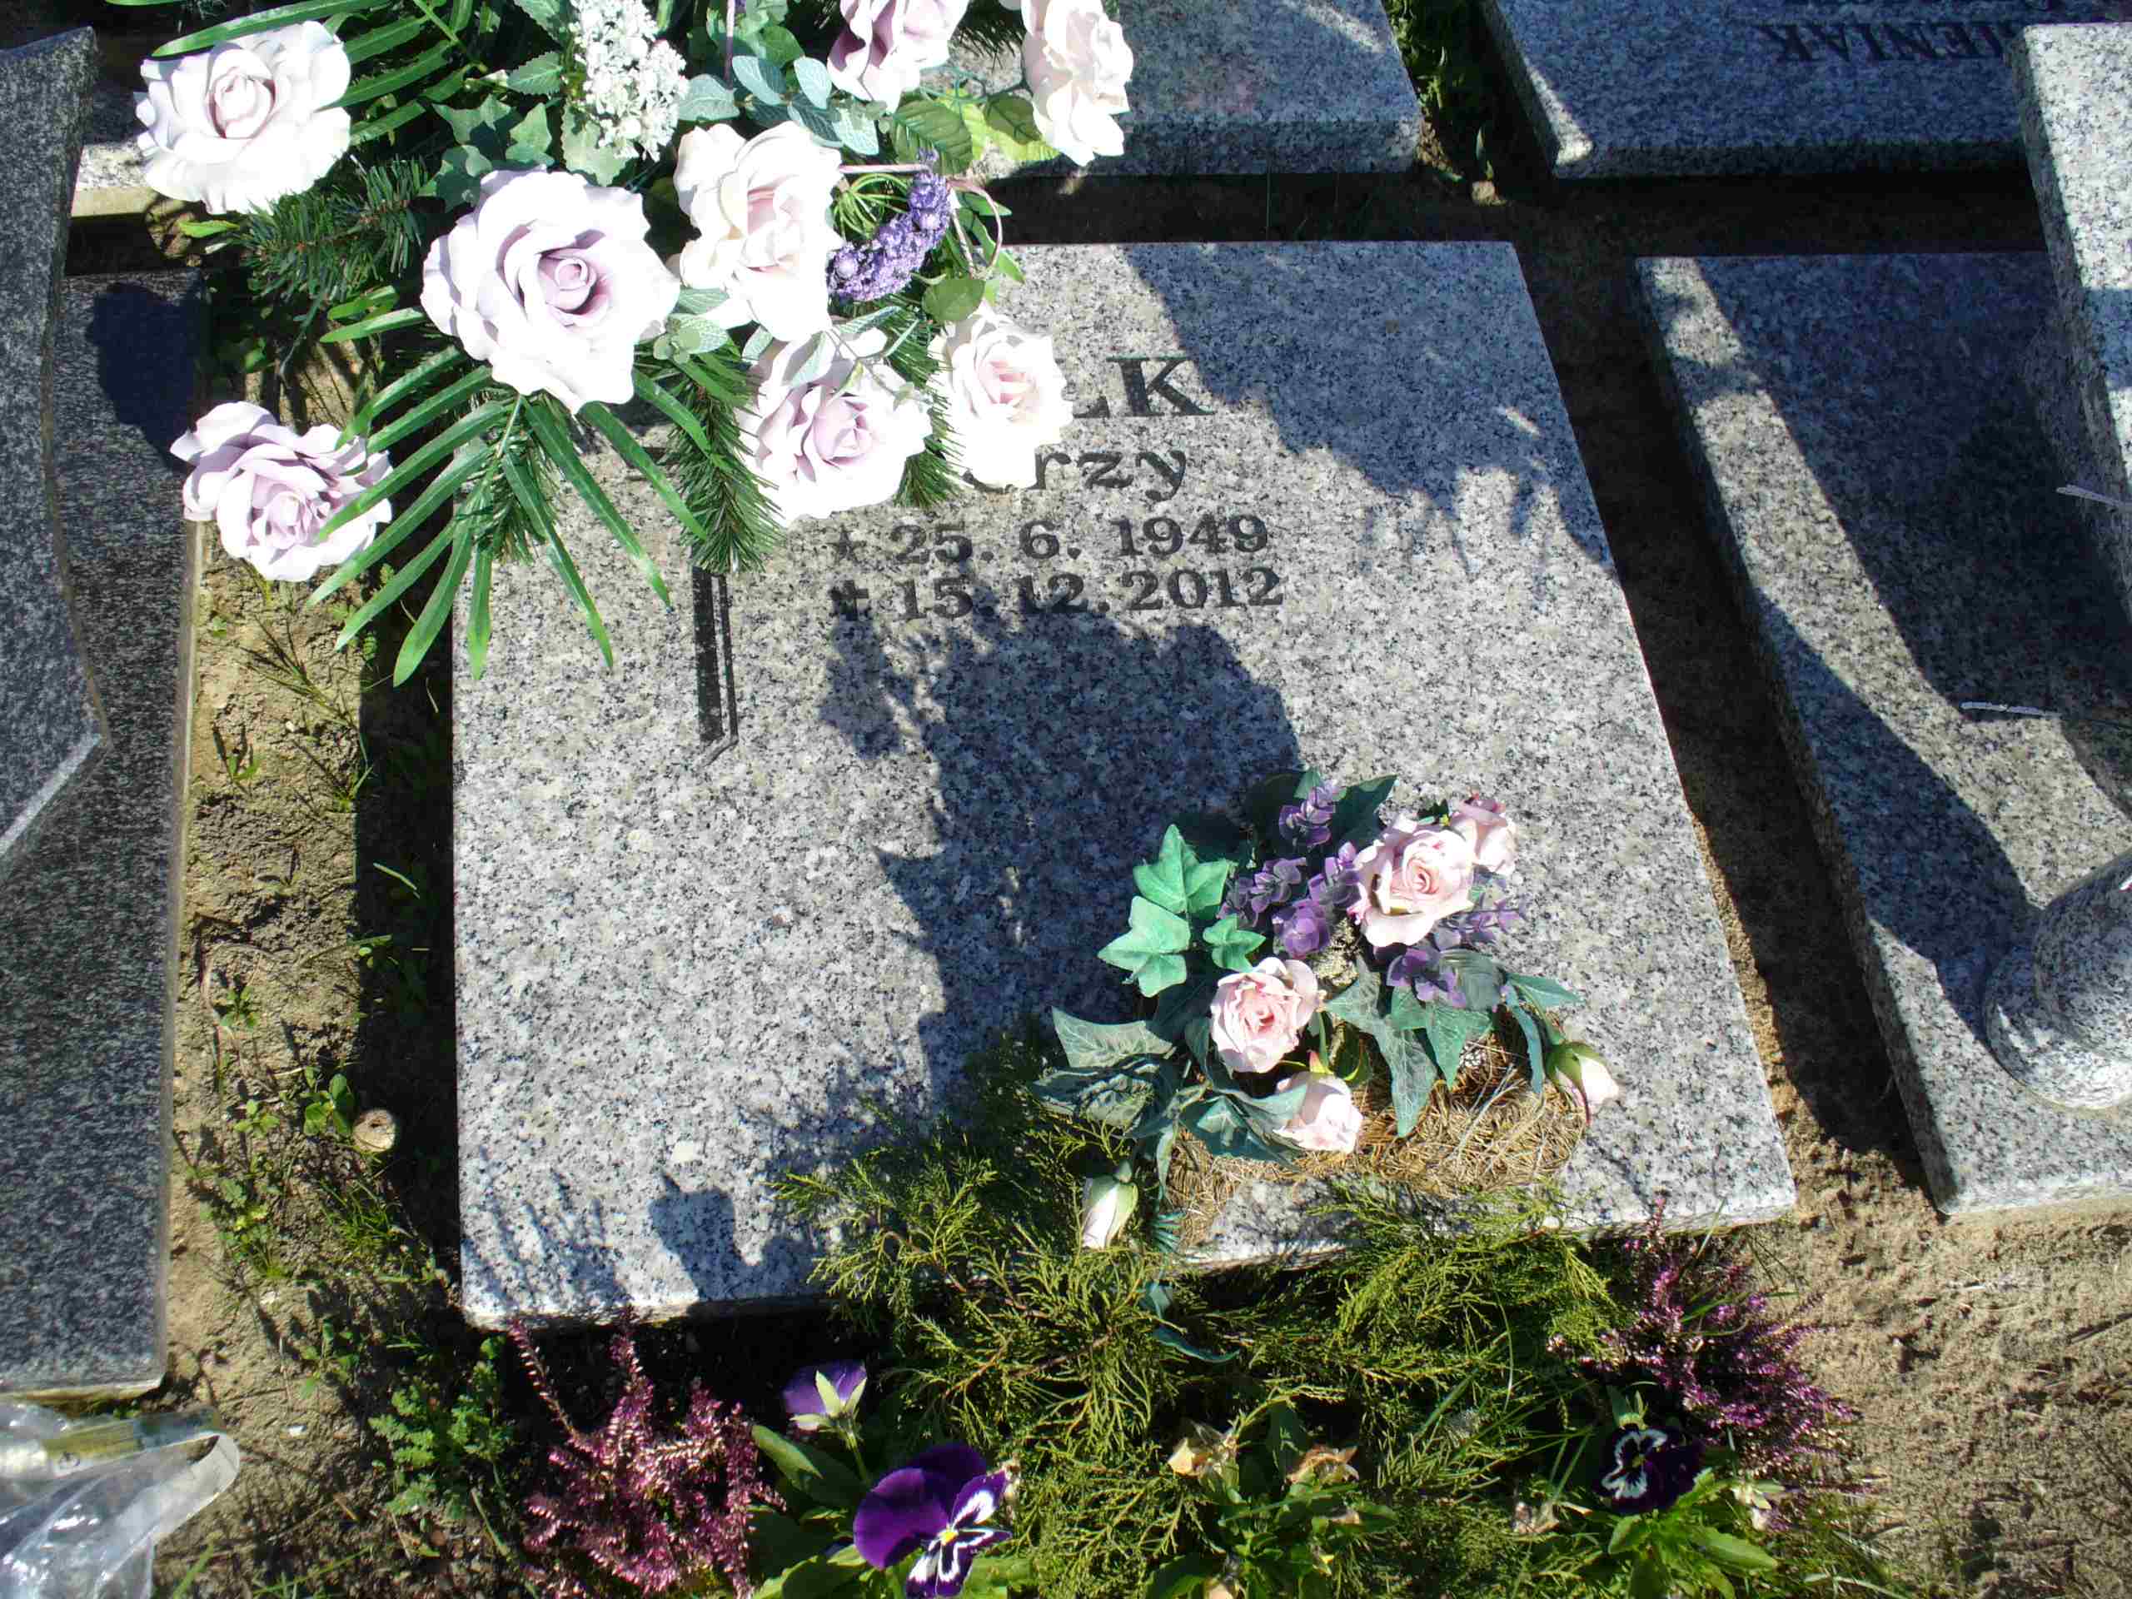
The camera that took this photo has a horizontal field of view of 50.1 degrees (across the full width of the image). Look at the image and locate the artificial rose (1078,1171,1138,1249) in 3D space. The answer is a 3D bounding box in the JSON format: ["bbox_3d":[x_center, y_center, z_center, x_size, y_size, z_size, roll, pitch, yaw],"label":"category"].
[{"bbox_3d":[0.022,0.224,1.241,0.029,0.029,0.041,21,60,2],"label":"artificial rose"}]

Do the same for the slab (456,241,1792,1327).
[{"bbox_3d":[0.005,-0.056,1.454,0.762,0.047,0.738,-3,62,-11],"label":"slab"}]

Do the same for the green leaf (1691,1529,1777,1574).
[{"bbox_3d":[0.357,0.403,1.221,0.049,0.011,0.020,20,60,2],"label":"green leaf"}]

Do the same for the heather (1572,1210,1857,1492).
[{"bbox_3d":[0.358,0.304,1.258,0.130,0.120,0.125,-3,62,-11],"label":"heather"}]

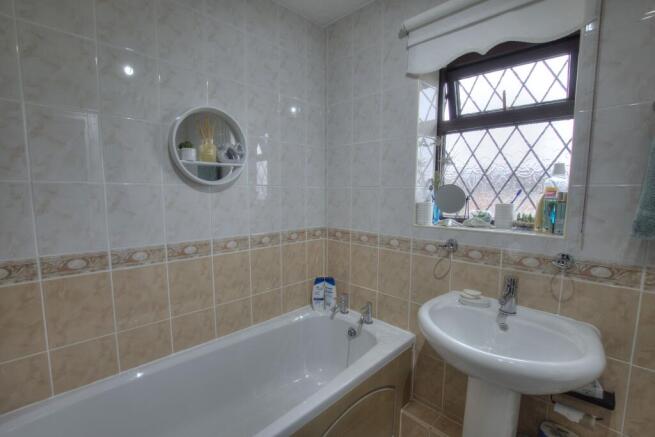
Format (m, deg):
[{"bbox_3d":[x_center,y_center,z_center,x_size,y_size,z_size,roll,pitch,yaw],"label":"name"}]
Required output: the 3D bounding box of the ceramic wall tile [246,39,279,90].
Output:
[{"bbox_3d":[-0.346,-0.824,1.456,0.196,0.257,0.009,-5,7,-42],"label":"ceramic wall tile"}]

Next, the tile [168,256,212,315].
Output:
[{"bbox_3d":[-0.658,0.327,1.329,0.200,0.262,0.010,-5,7,-42],"label":"tile"}]

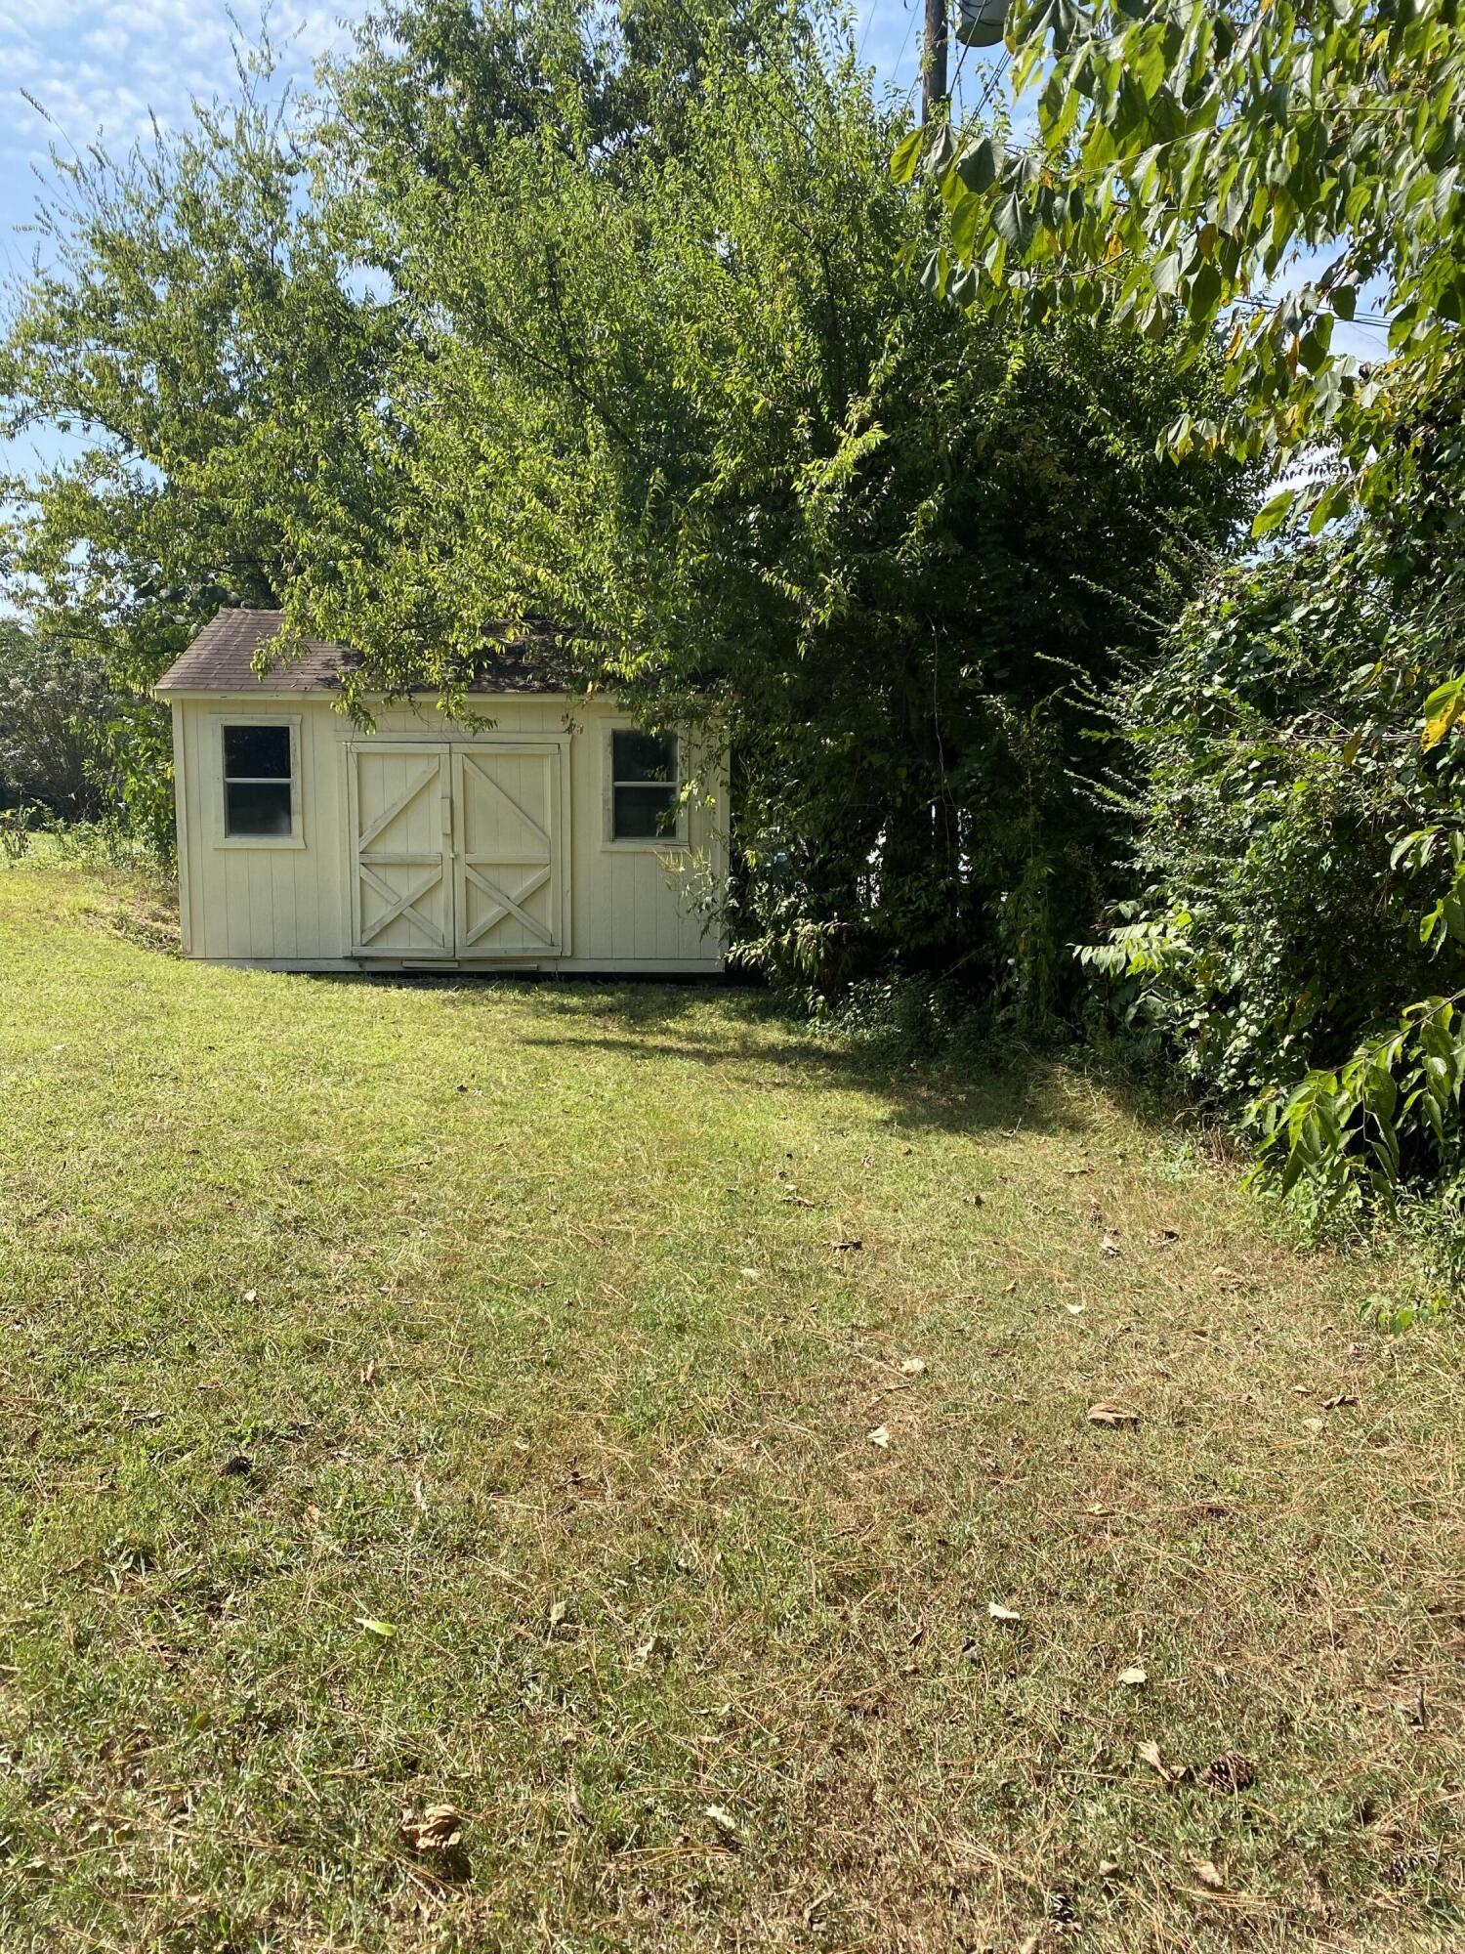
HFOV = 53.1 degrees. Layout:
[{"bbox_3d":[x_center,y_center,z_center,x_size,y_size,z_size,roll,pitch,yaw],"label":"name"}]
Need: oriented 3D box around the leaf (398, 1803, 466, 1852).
[{"bbox_3d":[-0.436,1.236,2.134,0.100,0.040,0.065,-1,8,-11],"label":"leaf"}]

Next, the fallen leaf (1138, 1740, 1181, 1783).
[{"bbox_3d":[0.670,1.229,2.299,0.050,0.025,0.080,-2,8,-18],"label":"fallen leaf"}]

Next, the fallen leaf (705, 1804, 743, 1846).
[{"bbox_3d":[-0.012,1.244,2.162,0.045,0.020,0.065,-5,10,-38],"label":"fallen leaf"}]

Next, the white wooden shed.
[{"bbox_3d":[-2.573,-1.966,14.960,5.120,3.440,3.970,0,8,-3],"label":"white wooden shed"}]

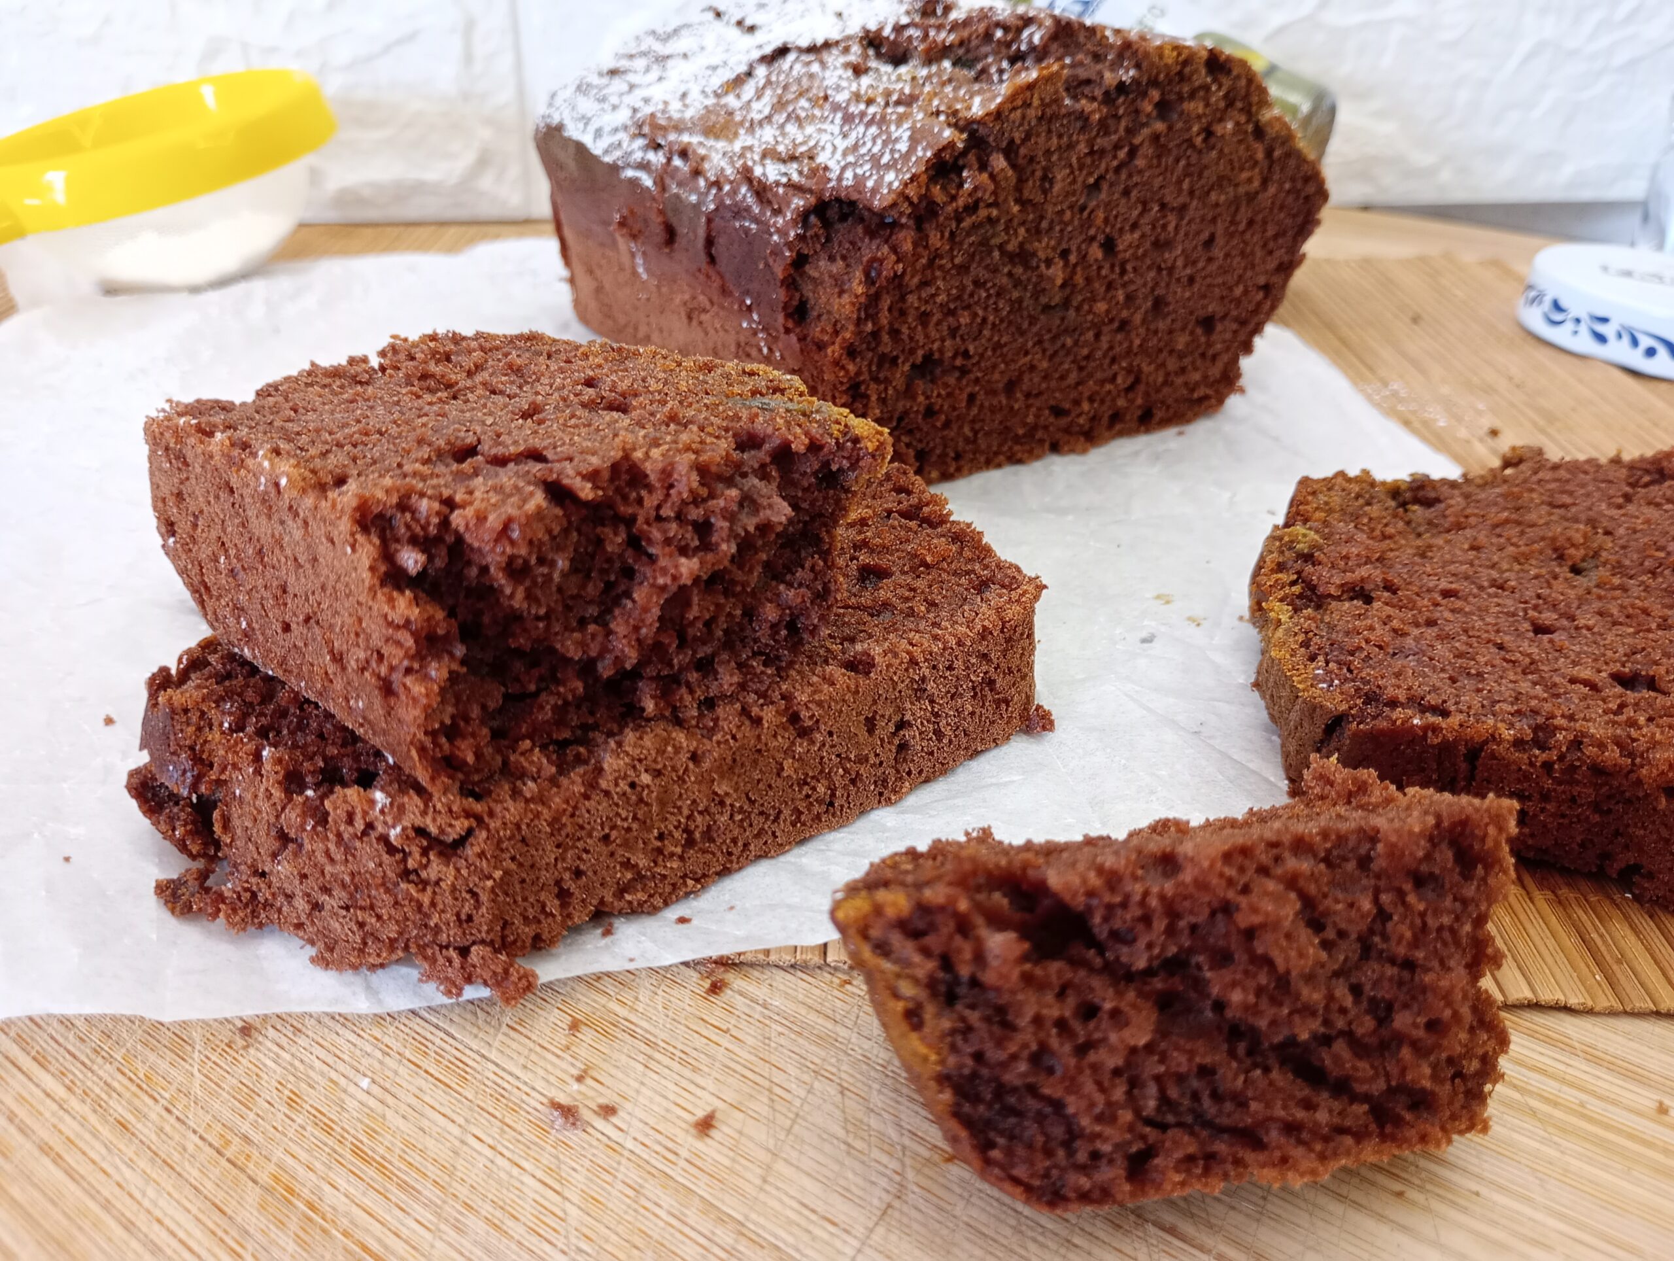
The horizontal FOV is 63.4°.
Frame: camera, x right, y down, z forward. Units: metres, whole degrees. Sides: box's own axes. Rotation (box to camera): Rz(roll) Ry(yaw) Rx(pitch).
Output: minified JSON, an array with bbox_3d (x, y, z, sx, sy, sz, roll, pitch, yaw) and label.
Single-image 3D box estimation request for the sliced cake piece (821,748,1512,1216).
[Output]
[{"bbox_3d":[0.031,0.035,0.140,0.065,0.038,0.024,-5,28,-10],"label":"sliced cake piece"}]

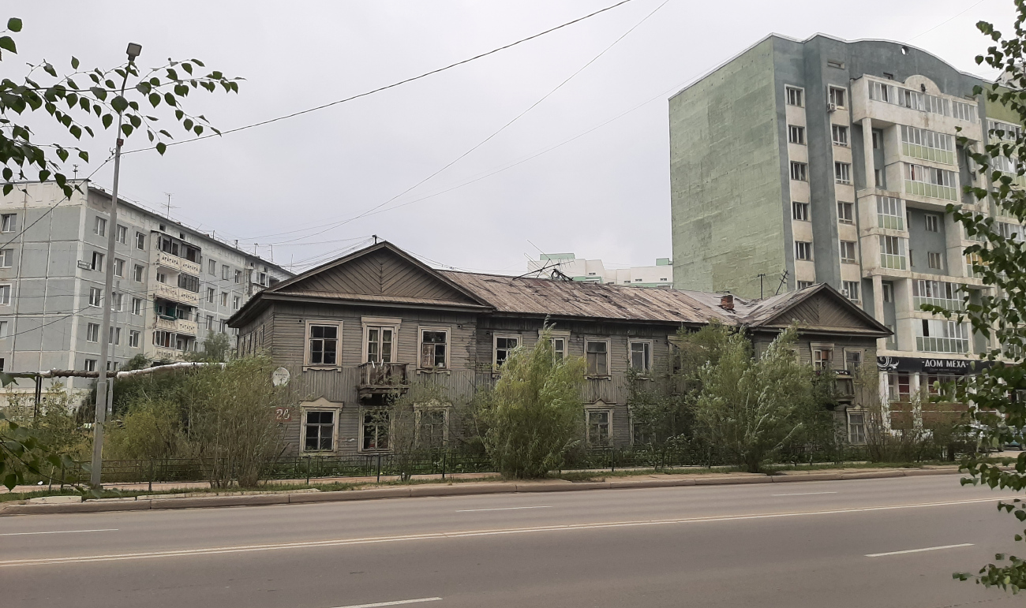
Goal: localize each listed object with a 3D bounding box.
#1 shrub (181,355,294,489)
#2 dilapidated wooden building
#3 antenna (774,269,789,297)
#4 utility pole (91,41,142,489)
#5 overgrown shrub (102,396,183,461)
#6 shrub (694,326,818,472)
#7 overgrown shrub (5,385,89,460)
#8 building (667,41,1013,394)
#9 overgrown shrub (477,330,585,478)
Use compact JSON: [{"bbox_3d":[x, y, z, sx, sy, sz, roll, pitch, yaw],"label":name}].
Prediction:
[{"bbox_3d":[-7.446,3.166,20.865,2.800,3.570,2.600,4,-9,-24],"label":"shrub"},{"bbox_3d":[2.807,3.197,37.838,30.550,8.350,11.500,4,-9,-24],"label":"dilapidated wooden building"},{"bbox_3d":[14.652,-1.163,42.067,0.900,1.568,0.500,4,-9,-24],"label":"antenna"},{"bbox_3d":[-10.133,-0.957,19.490,0.450,11.350,1.550,4,-9,-24],"label":"utility pole"},{"bbox_3d":[-11.954,4.234,24.976,2.500,2.550,2.500,4,-9,-24],"label":"overgrown shrub"},{"bbox_3d":[8.589,3.275,26.924,4.500,4.986,3.700,4,-9,-24],"label":"shrub"},{"bbox_3d":[-14.458,3.896,23.886,2.600,2.881,2.500,4,-9,-24],"label":"overgrown shrub"},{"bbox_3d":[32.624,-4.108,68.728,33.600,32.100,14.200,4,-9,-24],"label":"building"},{"bbox_3d":[0.599,3.054,23.876,3.300,4.513,3.000,0,-8,0],"label":"overgrown shrub"}]

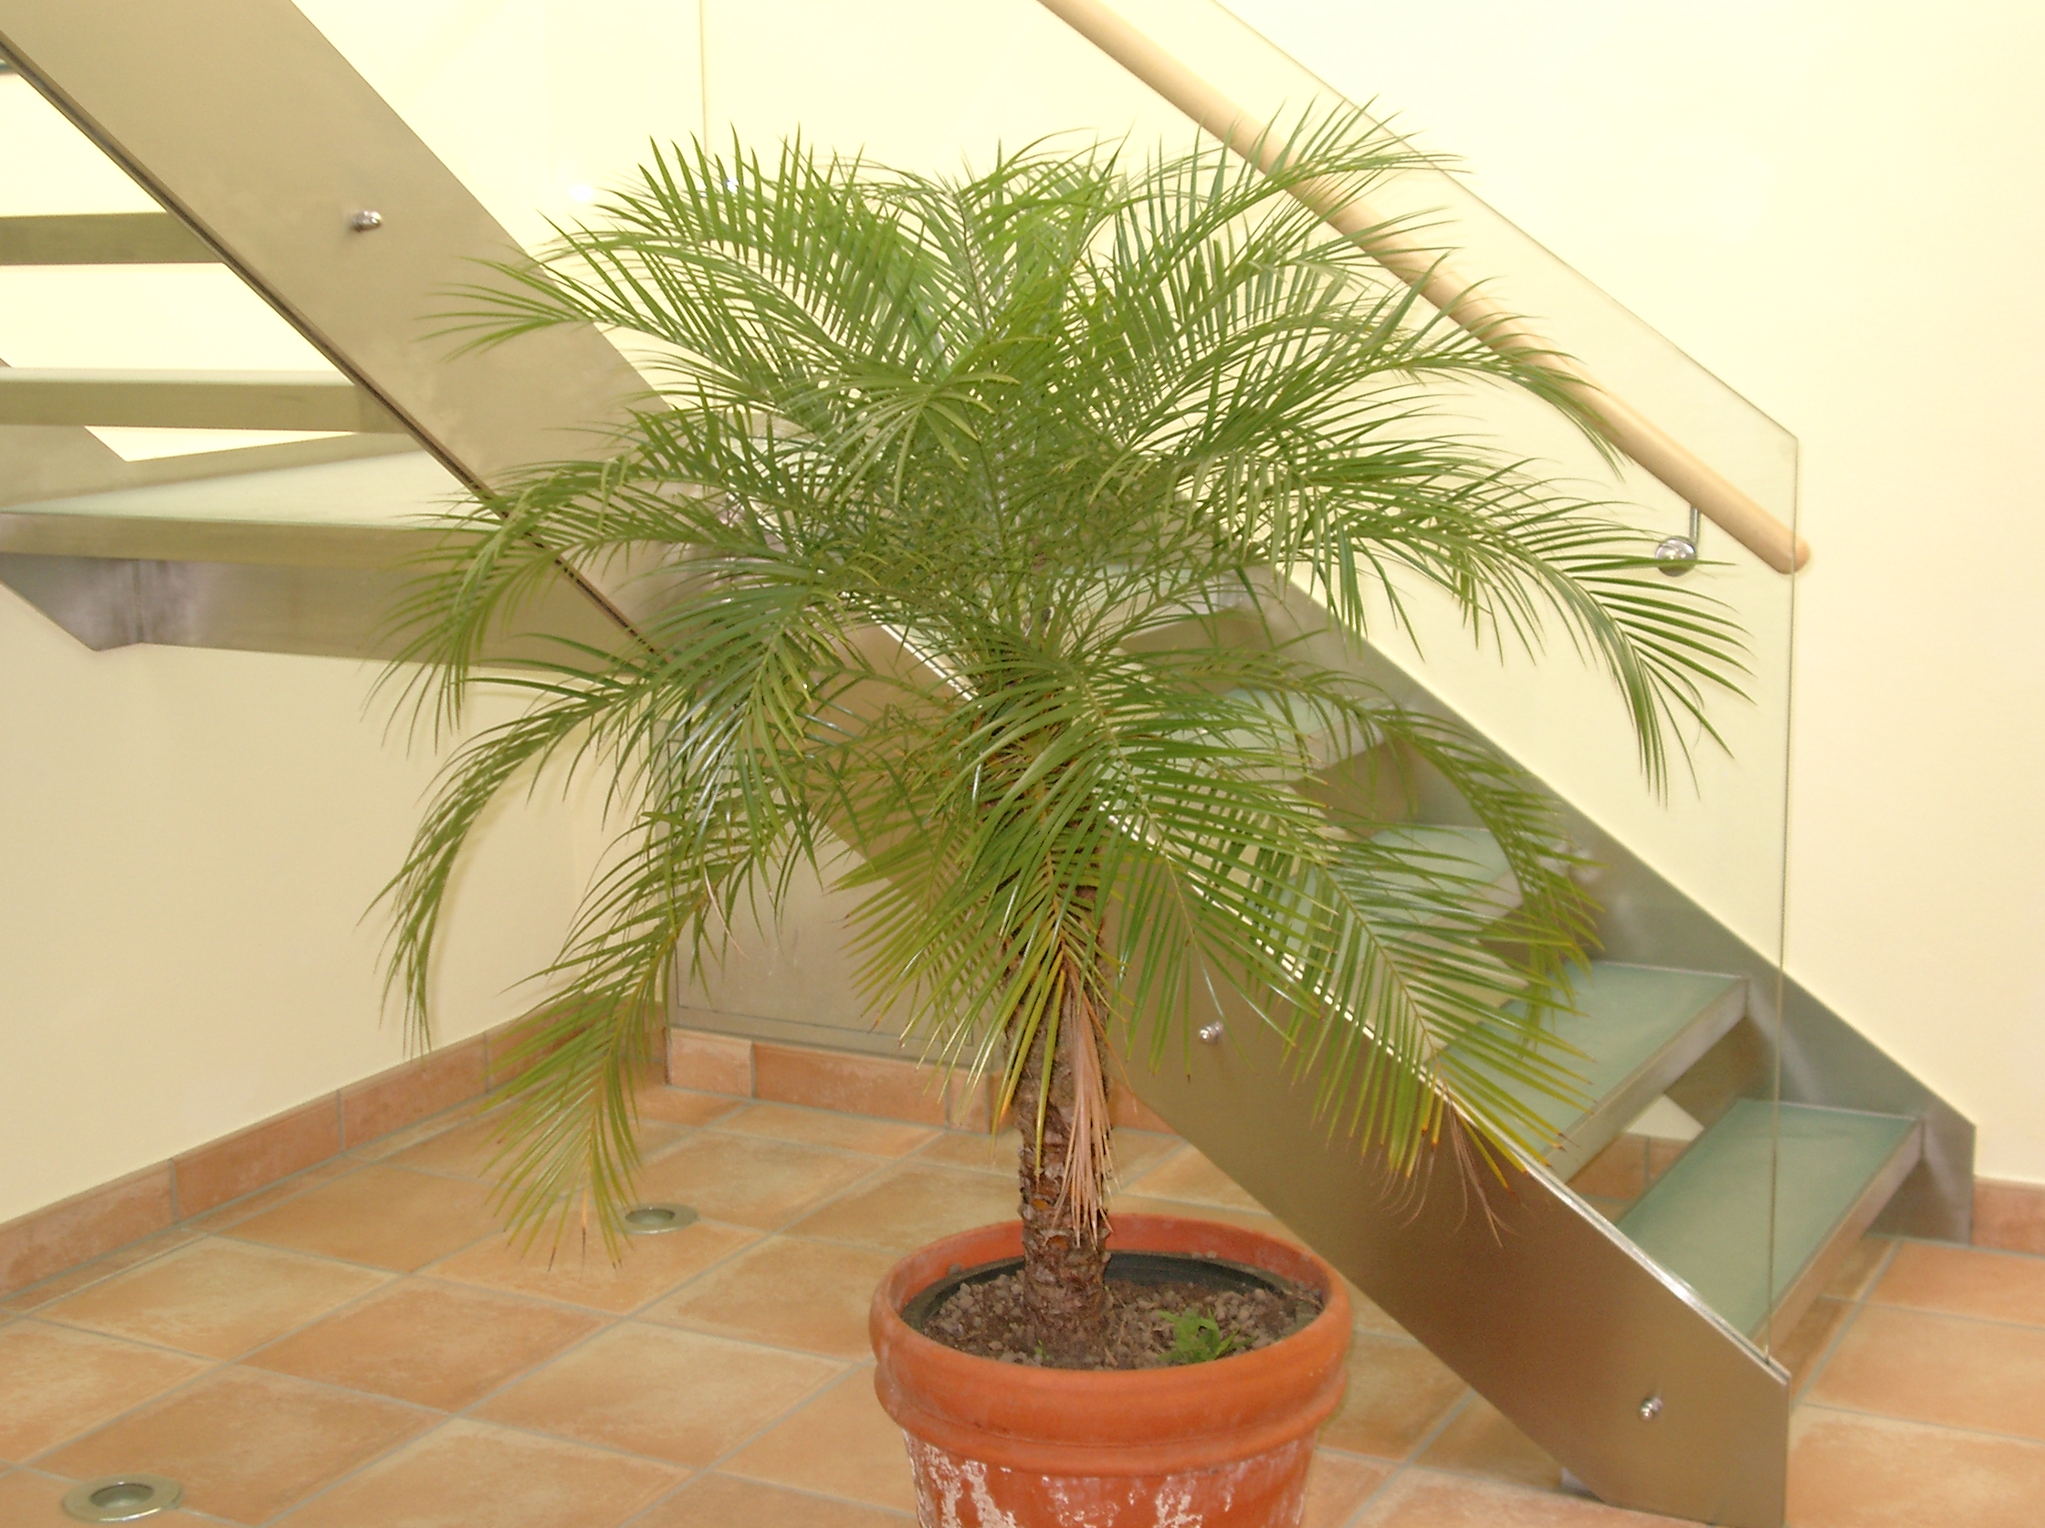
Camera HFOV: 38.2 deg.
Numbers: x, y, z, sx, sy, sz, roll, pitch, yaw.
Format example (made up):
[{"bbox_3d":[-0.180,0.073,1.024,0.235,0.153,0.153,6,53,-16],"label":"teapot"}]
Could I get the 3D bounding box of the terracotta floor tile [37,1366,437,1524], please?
[{"bbox_3d":[-0.926,0.809,3.498,0.359,0.014,0.359,5,12,27],"label":"terracotta floor tile"}]

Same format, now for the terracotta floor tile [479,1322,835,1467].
[{"bbox_3d":[-0.443,0.780,3.651,0.359,0.014,0.359,5,12,27],"label":"terracotta floor tile"}]

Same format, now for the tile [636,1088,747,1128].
[{"bbox_3d":[-0.625,0.562,4.856,0.341,0.014,0.172,5,12,27],"label":"tile"}]

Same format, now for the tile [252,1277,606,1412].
[{"bbox_3d":[-0.764,0.752,3.817,0.359,0.014,0.359,5,12,27],"label":"tile"}]

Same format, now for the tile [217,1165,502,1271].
[{"bbox_3d":[-0.921,0.665,4.303,0.359,0.014,0.359,5,12,27],"label":"tile"}]

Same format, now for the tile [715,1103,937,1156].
[{"bbox_3d":[-0.311,0.589,4.691,0.359,0.014,0.165,5,12,27],"label":"tile"}]

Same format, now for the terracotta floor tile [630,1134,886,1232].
[{"bbox_3d":[-0.434,0.633,4.456,0.359,0.014,0.359,5,12,27],"label":"terracotta floor tile"}]

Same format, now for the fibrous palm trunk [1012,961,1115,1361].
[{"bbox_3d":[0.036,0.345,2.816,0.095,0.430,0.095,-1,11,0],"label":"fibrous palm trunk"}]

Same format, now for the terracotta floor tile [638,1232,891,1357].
[{"bbox_3d":[-0.277,0.720,3.971,0.359,0.014,0.359,5,12,27],"label":"terracotta floor tile"}]

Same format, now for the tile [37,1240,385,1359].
[{"bbox_3d":[-1.083,0.724,3.983,0.359,0.014,0.359,5,12,27],"label":"tile"}]

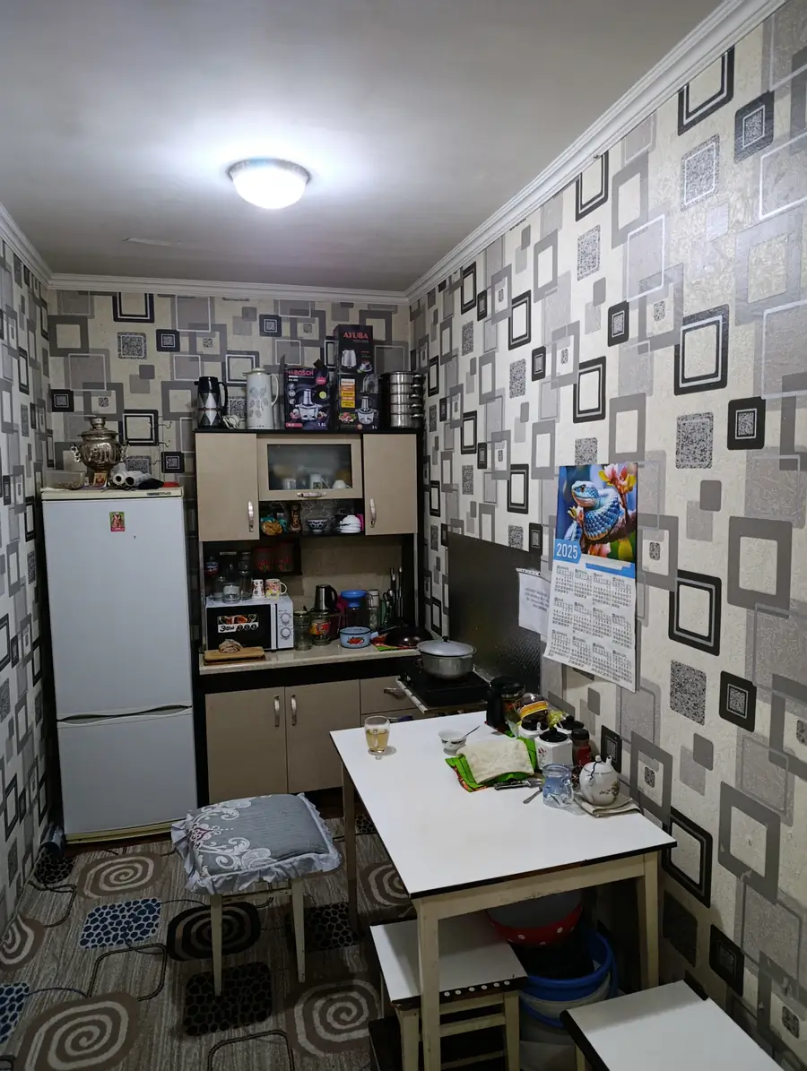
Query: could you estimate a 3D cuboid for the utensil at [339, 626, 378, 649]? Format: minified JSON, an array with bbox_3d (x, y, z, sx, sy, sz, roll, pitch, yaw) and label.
[{"bbox_3d":[-0.238,0.533,3.794,0.205,0.092,0.175,-2,5,-16],"label":"utensil"}]

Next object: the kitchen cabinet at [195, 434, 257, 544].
[{"bbox_3d":[-0.927,-0.256,3.756,0.300,0.545,0.320,-2,5,-16],"label":"kitchen cabinet"}]

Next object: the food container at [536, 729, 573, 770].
[{"bbox_3d":[0.493,0.700,2.336,0.086,0.136,0.086,-4,6,-32],"label":"food container"}]

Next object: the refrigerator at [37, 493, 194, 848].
[{"bbox_3d":[-1.410,0.590,3.664,0.608,1.671,0.597,-2,5,-15],"label":"refrigerator"}]

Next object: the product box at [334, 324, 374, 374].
[{"bbox_3d":[-0.273,-0.998,3.881,0.190,0.255,0.155,-2,5,-16],"label":"product box"}]

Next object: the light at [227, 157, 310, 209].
[{"bbox_3d":[-0.487,-1.234,2.556,0.295,0.113,0.295,-2,5,-15],"label":"light"}]

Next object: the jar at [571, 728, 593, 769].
[{"bbox_3d":[0.564,0.695,2.258,0.060,0.151,0.060,-2,5,-15],"label":"jar"}]

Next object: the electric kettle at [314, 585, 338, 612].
[{"bbox_3d":[-0.453,0.397,4.136,0.155,0.235,0.130,-2,5,-15],"label":"electric kettle"}]

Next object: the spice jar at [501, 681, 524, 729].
[{"bbox_3d":[0.417,0.649,2.721,0.090,0.160,0.090,0,5,9],"label":"spice jar"}]

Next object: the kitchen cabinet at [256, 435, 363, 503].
[{"bbox_3d":[-0.528,-0.374,3.933,0.558,0.348,0.314,-2,5,-15],"label":"kitchen cabinet"}]

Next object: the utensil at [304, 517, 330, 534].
[{"bbox_3d":[-0.466,-0.053,3.898,0.123,0.068,0.123,-2,5,-16],"label":"utensil"}]

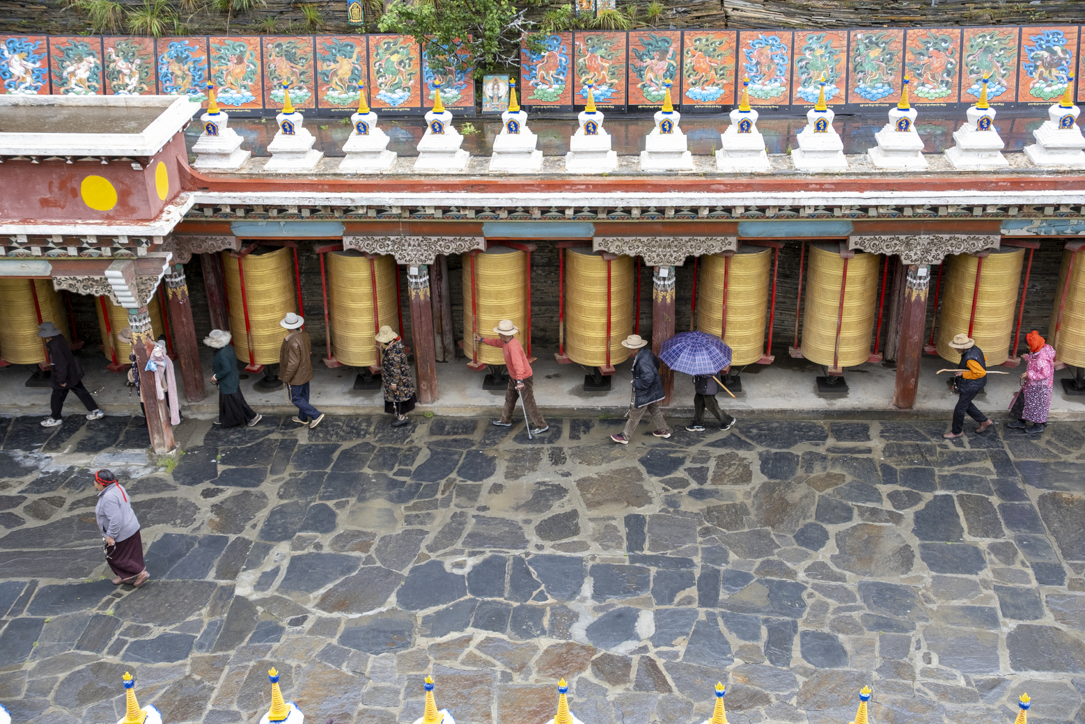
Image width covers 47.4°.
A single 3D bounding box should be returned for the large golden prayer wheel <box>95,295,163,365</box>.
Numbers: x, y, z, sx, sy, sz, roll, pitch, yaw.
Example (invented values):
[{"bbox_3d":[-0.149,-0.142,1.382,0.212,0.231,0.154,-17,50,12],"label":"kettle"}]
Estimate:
[{"bbox_3d":[-6.177,-0.943,18.442,0.950,1.735,0.950,-1,26,0],"label":"large golden prayer wheel"}]

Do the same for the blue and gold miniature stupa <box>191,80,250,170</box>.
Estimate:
[{"bbox_3d":[-4.517,-3.314,17.095,0.700,1.139,0.680,0,26,2],"label":"blue and gold miniature stupa"}]

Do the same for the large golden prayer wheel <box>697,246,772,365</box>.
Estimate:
[{"bbox_3d":[2.785,-0.937,18.048,0.990,1.735,0.990,0,26,2],"label":"large golden prayer wheel"}]

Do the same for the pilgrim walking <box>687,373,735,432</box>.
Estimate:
[{"bbox_3d":[2.433,0.272,17.587,0.680,1.548,0.500,0,25,2],"label":"pilgrim walking"}]

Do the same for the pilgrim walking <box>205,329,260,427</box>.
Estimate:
[{"bbox_3d":[-4.488,0.223,17.799,0.664,1.520,0.520,2,26,7],"label":"pilgrim walking"}]

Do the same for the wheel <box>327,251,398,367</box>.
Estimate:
[{"bbox_3d":[-2.666,-0.942,18.568,1.001,1.729,1.001,-1,25,1],"label":"wheel"}]

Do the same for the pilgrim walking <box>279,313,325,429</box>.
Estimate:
[{"bbox_3d":[-3.474,0.124,17.708,0.537,1.750,0.550,5,26,11],"label":"pilgrim walking"}]

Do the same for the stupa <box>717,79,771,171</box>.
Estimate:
[{"bbox_3d":[2.745,-3.293,16.894,0.717,1.179,0.717,0,25,4],"label":"stupa"}]

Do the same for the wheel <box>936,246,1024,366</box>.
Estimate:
[{"bbox_3d":[6.342,-0.921,17.957,1.038,1.706,1.038,0,25,4],"label":"wheel"}]

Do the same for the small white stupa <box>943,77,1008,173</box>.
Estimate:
[{"bbox_3d":[5.813,-3.225,16.377,0.690,1.160,0.710,-1,25,1],"label":"small white stupa"}]

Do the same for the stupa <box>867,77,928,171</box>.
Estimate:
[{"bbox_3d":[4.775,-3.227,16.436,0.680,1.160,0.710,0,25,4],"label":"stupa"}]

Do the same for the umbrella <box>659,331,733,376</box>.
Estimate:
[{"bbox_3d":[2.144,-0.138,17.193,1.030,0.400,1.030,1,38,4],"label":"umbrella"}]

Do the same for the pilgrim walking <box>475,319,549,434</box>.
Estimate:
[{"bbox_3d":[-0.421,0.165,17.763,1.000,1.677,0.700,0,25,2],"label":"pilgrim walking"}]

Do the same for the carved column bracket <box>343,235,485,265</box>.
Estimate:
[{"bbox_3d":[-1.698,-1.531,16.593,1.880,0.395,0.210,0,27,4],"label":"carved column bracket"}]

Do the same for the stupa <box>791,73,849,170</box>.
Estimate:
[{"bbox_3d":[3.784,-3.285,16.827,0.717,1.179,0.717,0,25,4],"label":"stupa"}]

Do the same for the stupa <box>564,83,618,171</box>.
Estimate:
[{"bbox_3d":[0.667,-3.268,16.888,0.700,1.182,0.680,0,26,2],"label":"stupa"}]

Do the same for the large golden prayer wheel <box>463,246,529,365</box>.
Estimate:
[{"bbox_3d":[-0.701,-0.950,18.354,0.974,1.744,0.974,-1,25,0],"label":"large golden prayer wheel"}]

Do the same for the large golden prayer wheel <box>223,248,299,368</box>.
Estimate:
[{"bbox_3d":[-4.095,-0.922,18.145,0.969,1.699,0.969,-1,25,1],"label":"large golden prayer wheel"}]

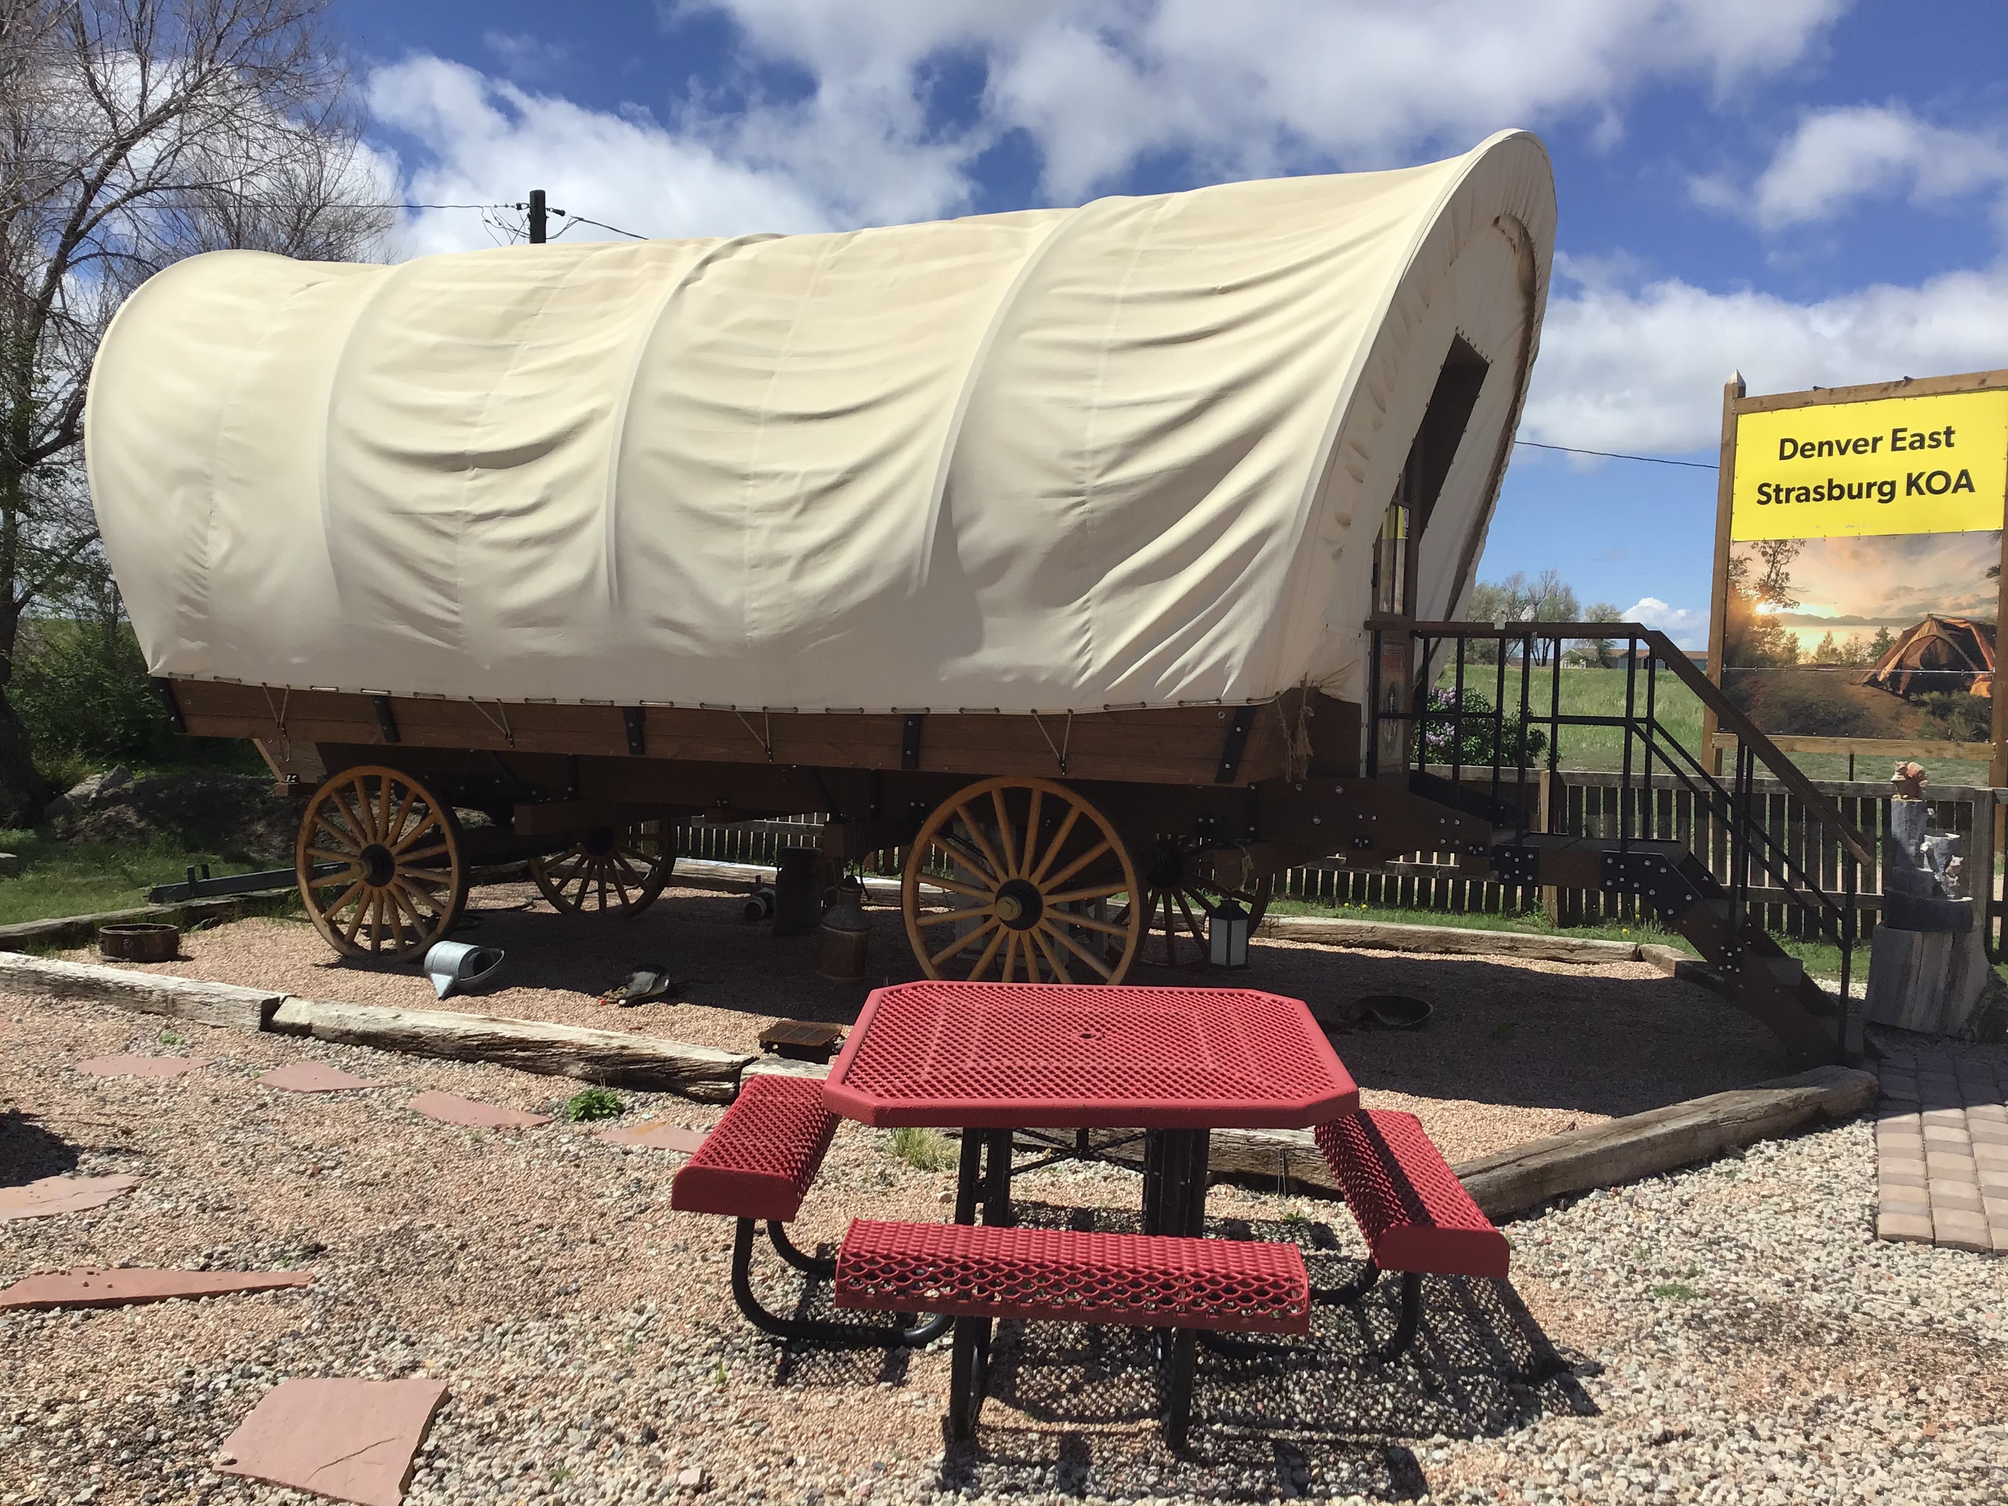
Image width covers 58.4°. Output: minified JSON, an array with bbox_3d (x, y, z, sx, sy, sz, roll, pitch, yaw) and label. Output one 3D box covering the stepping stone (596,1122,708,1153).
[{"bbox_3d":[-1.095,1.302,5.955,0.540,0.040,0.300,3,3,33],"label":"stepping stone"}]

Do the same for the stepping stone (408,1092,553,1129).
[{"bbox_3d":[-1.883,1.273,6.278,0.650,0.040,0.250,3,3,35],"label":"stepping stone"}]

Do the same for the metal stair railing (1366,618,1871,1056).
[{"bbox_3d":[2.696,0.288,7.856,1.995,1.711,0.972,2,2,25],"label":"metal stair railing"}]

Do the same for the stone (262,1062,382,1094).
[{"bbox_3d":[-2.588,1.240,6.717,0.590,0.040,0.340,4,4,43],"label":"stone"}]

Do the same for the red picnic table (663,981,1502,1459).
[{"bbox_3d":[0.202,1.065,4.466,1.860,0.730,1.860,2,3,3],"label":"red picnic table"}]

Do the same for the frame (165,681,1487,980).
[{"bbox_3d":[-0.878,0.384,9.540,6.967,1.560,2.835,2,2,25],"label":"frame"}]

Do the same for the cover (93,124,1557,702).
[{"bbox_3d":[-1.093,-1.621,9.592,7.696,2.694,3.321,2,2,25],"label":"cover"}]

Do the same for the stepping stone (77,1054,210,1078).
[{"bbox_3d":[-3.319,1.219,6.872,0.500,0.040,0.350,2,3,12],"label":"stepping stone"}]

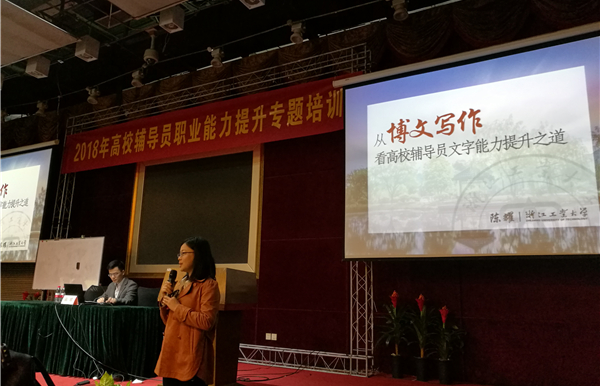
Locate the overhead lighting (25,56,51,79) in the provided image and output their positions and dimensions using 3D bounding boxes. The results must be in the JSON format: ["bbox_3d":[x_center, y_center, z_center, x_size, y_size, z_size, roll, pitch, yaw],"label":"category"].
[{"bbox_3d":[-4.443,-2.134,7.946,0.225,0.280,0.225,-5,-14,29],"label":"overhead lighting"}]

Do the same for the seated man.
[{"bbox_3d":[-2.282,1.475,5.781,0.530,1.249,0.680,-4,-12,23],"label":"seated man"}]

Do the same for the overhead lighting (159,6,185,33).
[{"bbox_3d":[-1.750,-2.391,6.427,0.225,0.280,0.225,-5,-14,29],"label":"overhead lighting"}]

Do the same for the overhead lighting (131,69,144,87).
[{"bbox_3d":[-2.683,-1.888,7.752,0.190,0.290,0.220,-5,-13,29],"label":"overhead lighting"}]

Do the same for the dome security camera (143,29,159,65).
[{"bbox_3d":[-2.279,-2.266,7.185,0.220,0.592,0.220,-5,-14,29],"label":"dome security camera"}]

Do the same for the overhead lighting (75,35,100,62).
[{"bbox_3d":[-3.256,-2.200,7.180,0.258,0.258,0.258,-5,-13,29],"label":"overhead lighting"}]

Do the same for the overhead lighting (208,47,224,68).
[{"bbox_3d":[-1.215,-1.971,6.833,0.180,0.260,0.190,-5,-14,29],"label":"overhead lighting"}]

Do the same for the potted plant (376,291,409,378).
[{"bbox_3d":[1.080,1.624,5.438,0.374,0.964,0.355,-5,-13,29],"label":"potted plant"}]

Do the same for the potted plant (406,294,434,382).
[{"bbox_3d":[1.460,1.716,5.591,0.350,0.990,0.350,-5,-14,29],"label":"potted plant"}]

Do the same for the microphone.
[{"bbox_3d":[-0.873,0.615,3.200,0.050,0.210,0.050,1,-13,30],"label":"microphone"}]

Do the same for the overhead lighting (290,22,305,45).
[{"bbox_3d":[-0.029,-2.099,6.168,0.180,0.260,0.190,-5,-14,29],"label":"overhead lighting"}]

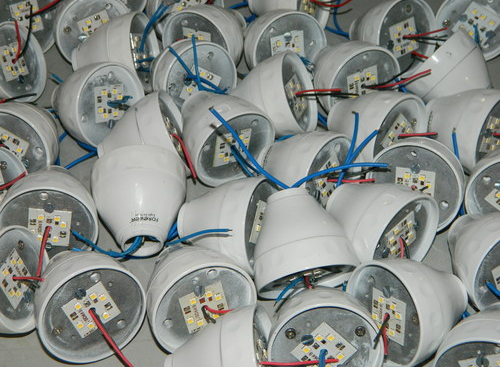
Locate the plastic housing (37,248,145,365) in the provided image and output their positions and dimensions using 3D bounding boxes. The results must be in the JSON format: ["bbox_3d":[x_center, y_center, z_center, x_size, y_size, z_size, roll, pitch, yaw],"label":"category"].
[{"bbox_3d":[-0.097,0.061,0.465,0.060,0.060,0.055,-24,33,-20],"label":"plastic housing"}]

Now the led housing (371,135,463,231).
[{"bbox_3d":[0.112,-0.004,0.522,0.060,0.060,0.055,22,26,20],"label":"led housing"}]

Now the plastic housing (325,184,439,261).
[{"bbox_3d":[0.077,0.024,0.517,0.061,0.061,0.056,-30,42,-26],"label":"plastic housing"}]

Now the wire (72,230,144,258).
[{"bbox_3d":[-0.083,0.034,0.484,0.042,0.018,0.012,-1,48,0],"label":"wire"}]

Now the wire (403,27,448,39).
[{"bbox_3d":[0.128,-0.110,0.602,0.035,0.004,0.003,-6,41,34],"label":"wire"}]

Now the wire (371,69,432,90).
[{"bbox_3d":[0.105,-0.073,0.583,0.052,0.005,0.004,-11,5,33],"label":"wire"}]

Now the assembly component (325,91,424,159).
[{"bbox_3d":[0.084,-0.040,0.579,0.061,0.061,0.055,-36,43,-29],"label":"assembly component"}]

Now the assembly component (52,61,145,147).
[{"bbox_3d":[-0.118,-0.058,0.601,0.056,0.061,0.061,9,41,42],"label":"assembly component"}]

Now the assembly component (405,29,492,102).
[{"bbox_3d":[0.150,-0.072,0.587,0.055,0.060,0.060,45,59,6],"label":"assembly component"}]

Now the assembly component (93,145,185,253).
[{"bbox_3d":[-0.070,0.017,0.529,0.061,0.061,0.055,-6,56,-5],"label":"assembly component"}]

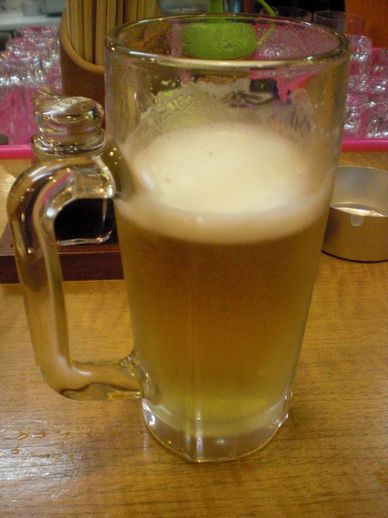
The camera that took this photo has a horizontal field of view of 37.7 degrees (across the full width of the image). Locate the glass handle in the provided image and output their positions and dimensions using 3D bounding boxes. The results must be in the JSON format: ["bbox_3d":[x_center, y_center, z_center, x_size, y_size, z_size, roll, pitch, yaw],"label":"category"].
[{"bbox_3d":[-0.048,0.016,0.243,0.049,0.120,0.023,-4,33,-6],"label":"glass handle"}]

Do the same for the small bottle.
[{"bbox_3d":[-0.078,-0.059,0.369,0.046,0.086,0.055,-24,40,-33],"label":"small bottle"}]

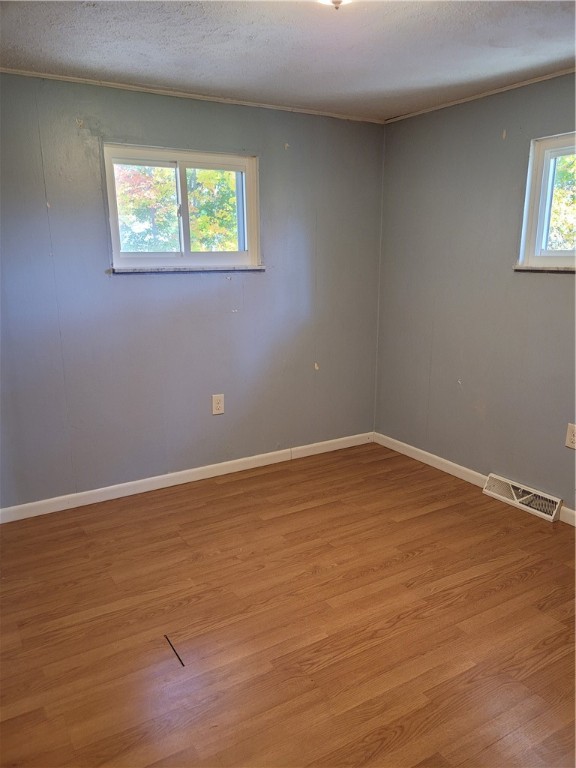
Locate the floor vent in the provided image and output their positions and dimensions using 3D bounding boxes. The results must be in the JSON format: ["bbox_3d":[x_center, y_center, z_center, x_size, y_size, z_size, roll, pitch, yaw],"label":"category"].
[{"bbox_3d":[1.337,0.646,3.322,0.060,0.113,0.473,-8,15,-30],"label":"floor vent"}]

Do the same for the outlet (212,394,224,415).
[{"bbox_3d":[-0.442,0.129,3.678,0.078,0.124,0.012,-8,15,-30],"label":"outlet"}]

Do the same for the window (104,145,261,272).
[{"bbox_3d":[-0.581,-1.002,3.364,0.928,0.665,0.095,-8,15,-30],"label":"window"}]

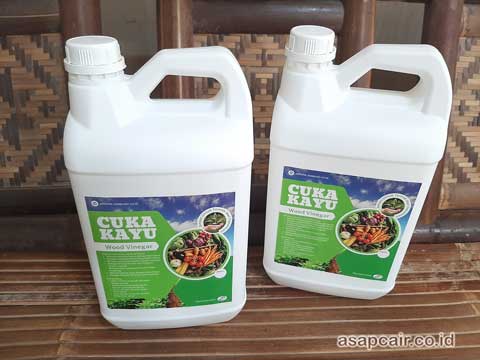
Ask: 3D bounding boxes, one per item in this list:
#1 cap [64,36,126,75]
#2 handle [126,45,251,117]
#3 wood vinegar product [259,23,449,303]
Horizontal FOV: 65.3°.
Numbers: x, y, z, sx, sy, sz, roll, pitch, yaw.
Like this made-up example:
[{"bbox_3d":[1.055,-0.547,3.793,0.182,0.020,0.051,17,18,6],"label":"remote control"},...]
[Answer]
[{"bbox_3d":[-0.133,-0.113,0.342,0.055,0.025,0.055,-2,30,-6],"label":"cap"},{"bbox_3d":[-0.045,-0.095,0.364,0.115,0.067,0.035,-2,30,-6],"label":"handle"},{"bbox_3d":[0.128,-0.011,0.458,0.179,0.321,0.126,8,36,9],"label":"wood vinegar product"}]

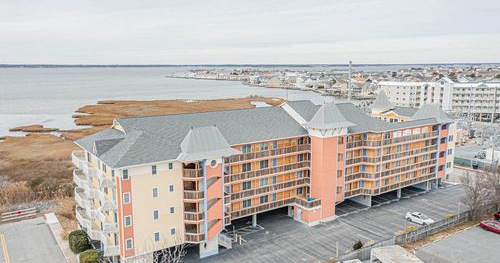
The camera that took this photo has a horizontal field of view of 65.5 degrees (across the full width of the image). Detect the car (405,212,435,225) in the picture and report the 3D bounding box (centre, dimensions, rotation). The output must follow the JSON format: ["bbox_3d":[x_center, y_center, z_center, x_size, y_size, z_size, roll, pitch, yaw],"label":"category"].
[{"bbox_3d":[28.800,14.720,66.150,4.620,1.430,1.830,8,13,38],"label":"car"}]

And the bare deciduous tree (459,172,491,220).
[{"bbox_3d":[38.600,11.050,66.500,5.100,8.500,5.000,0,10,0],"label":"bare deciduous tree"}]

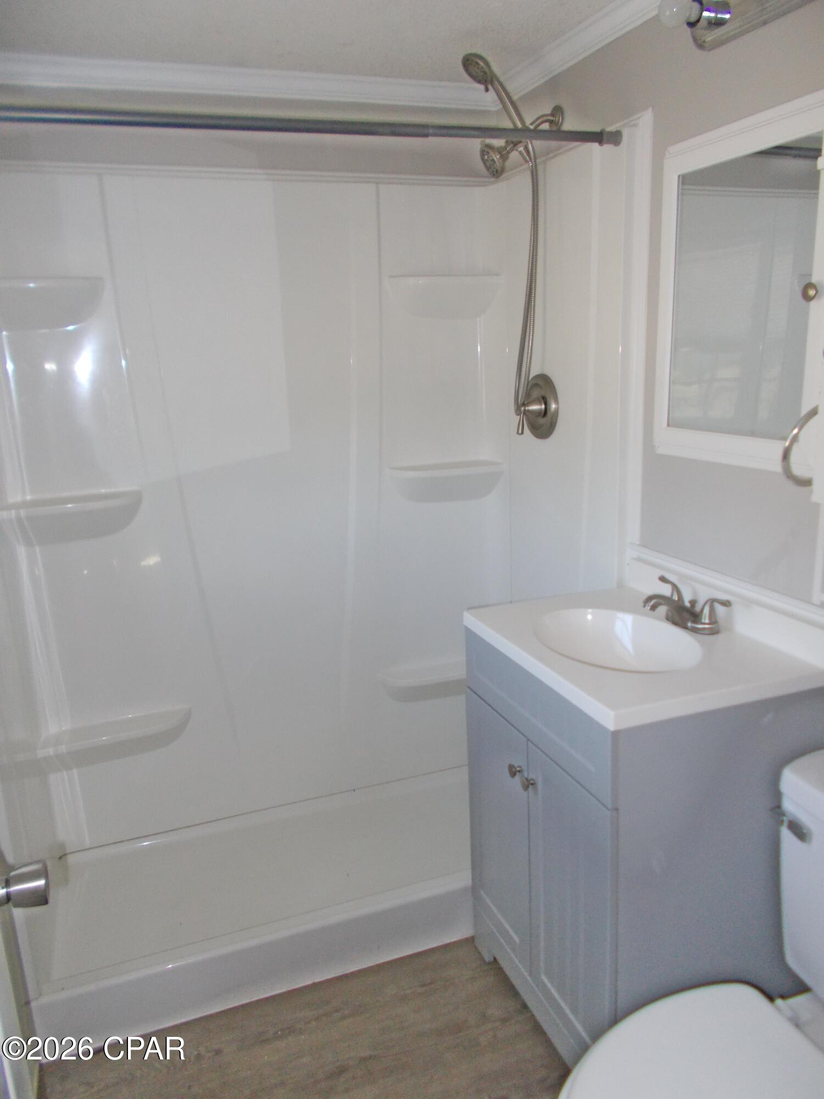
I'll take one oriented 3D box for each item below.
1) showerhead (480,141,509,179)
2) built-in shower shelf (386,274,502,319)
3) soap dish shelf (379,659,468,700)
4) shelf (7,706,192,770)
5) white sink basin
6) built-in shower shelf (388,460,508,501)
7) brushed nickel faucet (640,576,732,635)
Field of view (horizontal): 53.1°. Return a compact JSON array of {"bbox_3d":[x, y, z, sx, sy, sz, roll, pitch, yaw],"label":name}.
[{"bbox_3d":[0.211,-1.000,2.122,0.063,0.091,0.091,-35,22,-10],"label":"showerhead"},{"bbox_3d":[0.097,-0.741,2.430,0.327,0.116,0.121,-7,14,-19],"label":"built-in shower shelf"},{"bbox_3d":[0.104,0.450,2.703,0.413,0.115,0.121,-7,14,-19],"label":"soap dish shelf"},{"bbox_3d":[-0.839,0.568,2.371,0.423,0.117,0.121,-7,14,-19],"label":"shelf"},{"bbox_3d":[0.421,0.246,1.727,0.302,0.131,0.408,-7,14,-19],"label":"white sink basin"},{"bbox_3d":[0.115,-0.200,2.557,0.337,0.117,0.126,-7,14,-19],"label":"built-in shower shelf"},{"bbox_3d":[0.551,0.128,1.742,0.156,0.083,0.216,-7,14,-19],"label":"brushed nickel faucet"}]

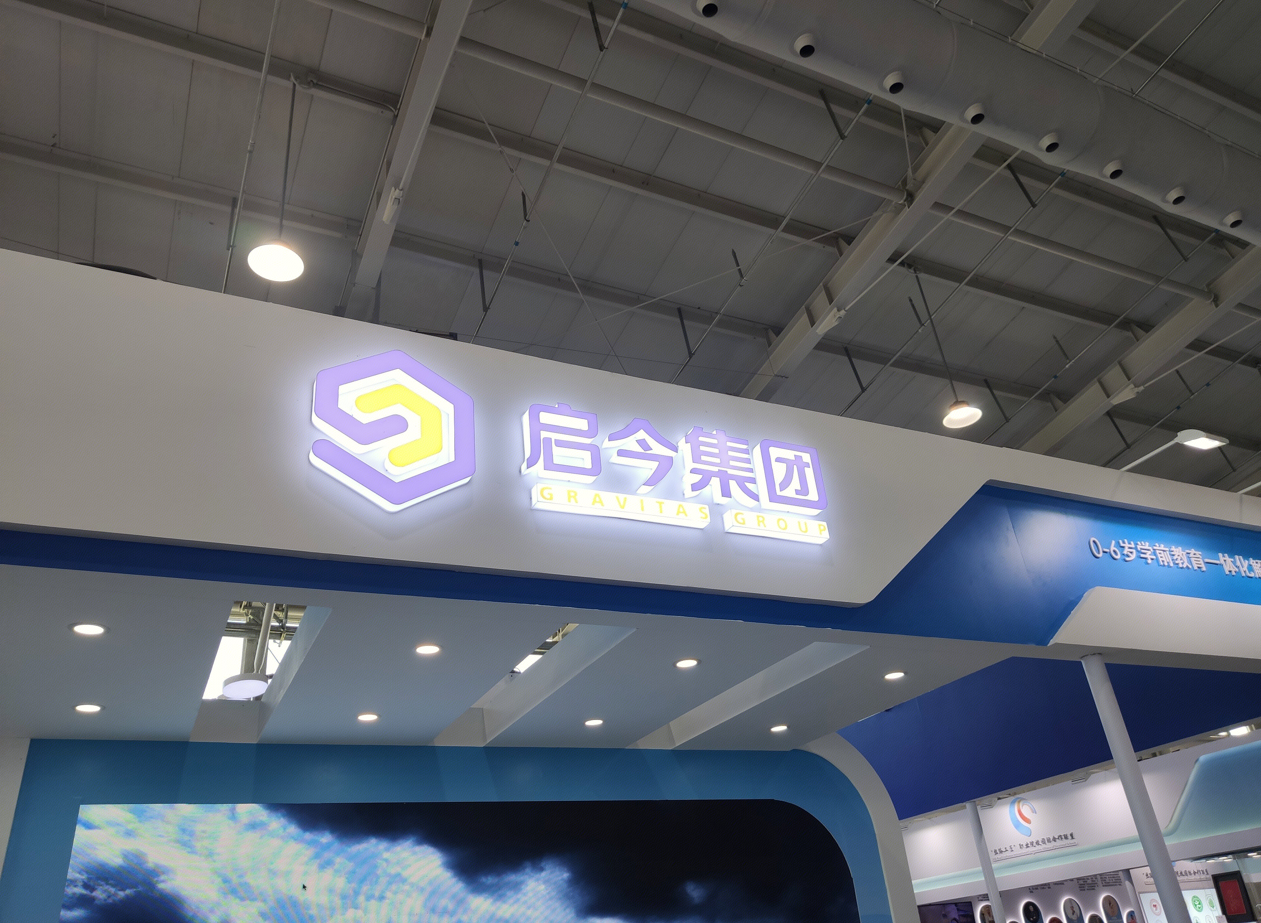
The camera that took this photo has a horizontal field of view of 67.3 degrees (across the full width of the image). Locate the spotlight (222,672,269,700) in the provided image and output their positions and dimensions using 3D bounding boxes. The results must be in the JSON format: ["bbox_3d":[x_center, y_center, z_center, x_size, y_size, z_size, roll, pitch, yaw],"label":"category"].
[{"bbox_3d":[-2.767,1.618,6.813,0.301,0.048,0.301,3,-39,-28],"label":"spotlight"}]

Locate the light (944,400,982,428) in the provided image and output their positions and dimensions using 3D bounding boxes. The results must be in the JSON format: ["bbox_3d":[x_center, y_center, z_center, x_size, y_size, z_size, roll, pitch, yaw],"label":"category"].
[{"bbox_3d":[4.132,-0.646,11.859,0.475,0.239,0.475,9,-32,-25],"label":"light"}]

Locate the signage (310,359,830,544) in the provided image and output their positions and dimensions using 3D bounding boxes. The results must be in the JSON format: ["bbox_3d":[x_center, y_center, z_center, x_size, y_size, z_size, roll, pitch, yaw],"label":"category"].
[{"bbox_3d":[-0.167,-0.012,4.676,2.696,0.808,0.080,9,-32,-25],"label":"signage"}]

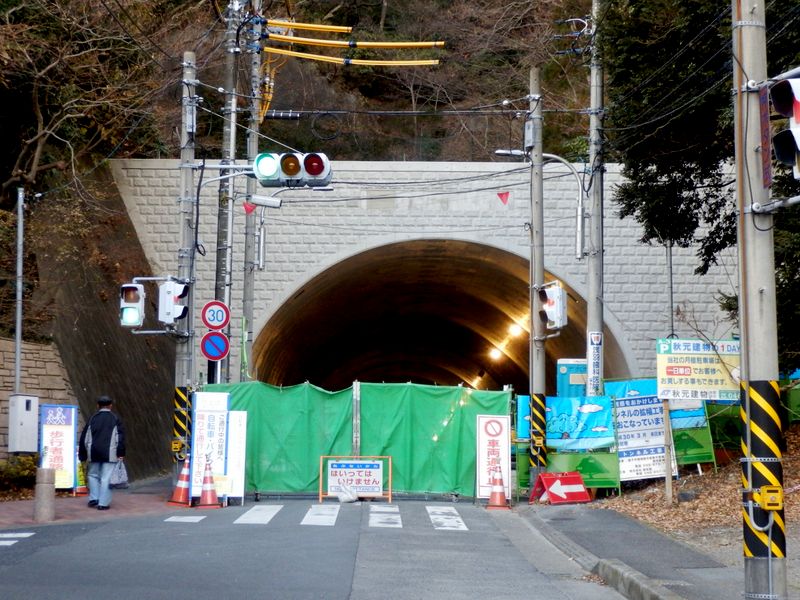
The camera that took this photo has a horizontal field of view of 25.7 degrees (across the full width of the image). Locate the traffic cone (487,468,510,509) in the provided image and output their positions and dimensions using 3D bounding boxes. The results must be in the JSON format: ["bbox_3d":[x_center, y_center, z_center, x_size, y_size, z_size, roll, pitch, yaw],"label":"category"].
[{"bbox_3d":[1.492,2.821,26.600,0.380,0.719,0.380,0,-4,0],"label":"traffic cone"}]

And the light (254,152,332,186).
[{"bbox_3d":[-1.734,-2.087,28.200,1.230,0.440,0.400,0,2,7],"label":"light"}]

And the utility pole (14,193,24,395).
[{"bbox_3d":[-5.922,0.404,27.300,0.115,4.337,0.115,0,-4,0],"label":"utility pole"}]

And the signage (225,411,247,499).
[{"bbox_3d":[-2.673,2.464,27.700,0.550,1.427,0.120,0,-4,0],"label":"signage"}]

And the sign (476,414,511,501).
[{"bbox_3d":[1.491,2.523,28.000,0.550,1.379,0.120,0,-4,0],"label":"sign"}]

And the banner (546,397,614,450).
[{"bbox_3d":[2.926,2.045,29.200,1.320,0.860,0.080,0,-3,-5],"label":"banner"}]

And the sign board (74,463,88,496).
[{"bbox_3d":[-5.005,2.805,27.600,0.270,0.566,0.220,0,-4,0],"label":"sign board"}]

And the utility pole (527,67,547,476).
[{"bbox_3d":[2.474,-0.423,31.600,0.280,7.556,0.280,0,-4,0],"label":"utility pole"}]

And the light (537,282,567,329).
[{"bbox_3d":[2.465,0.113,28.300,0.400,0.710,0.380,1,-3,-12],"label":"light"}]

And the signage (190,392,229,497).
[{"bbox_3d":[-2.921,2.221,27.000,0.570,1.600,0.120,0,-3,-3],"label":"signage"}]

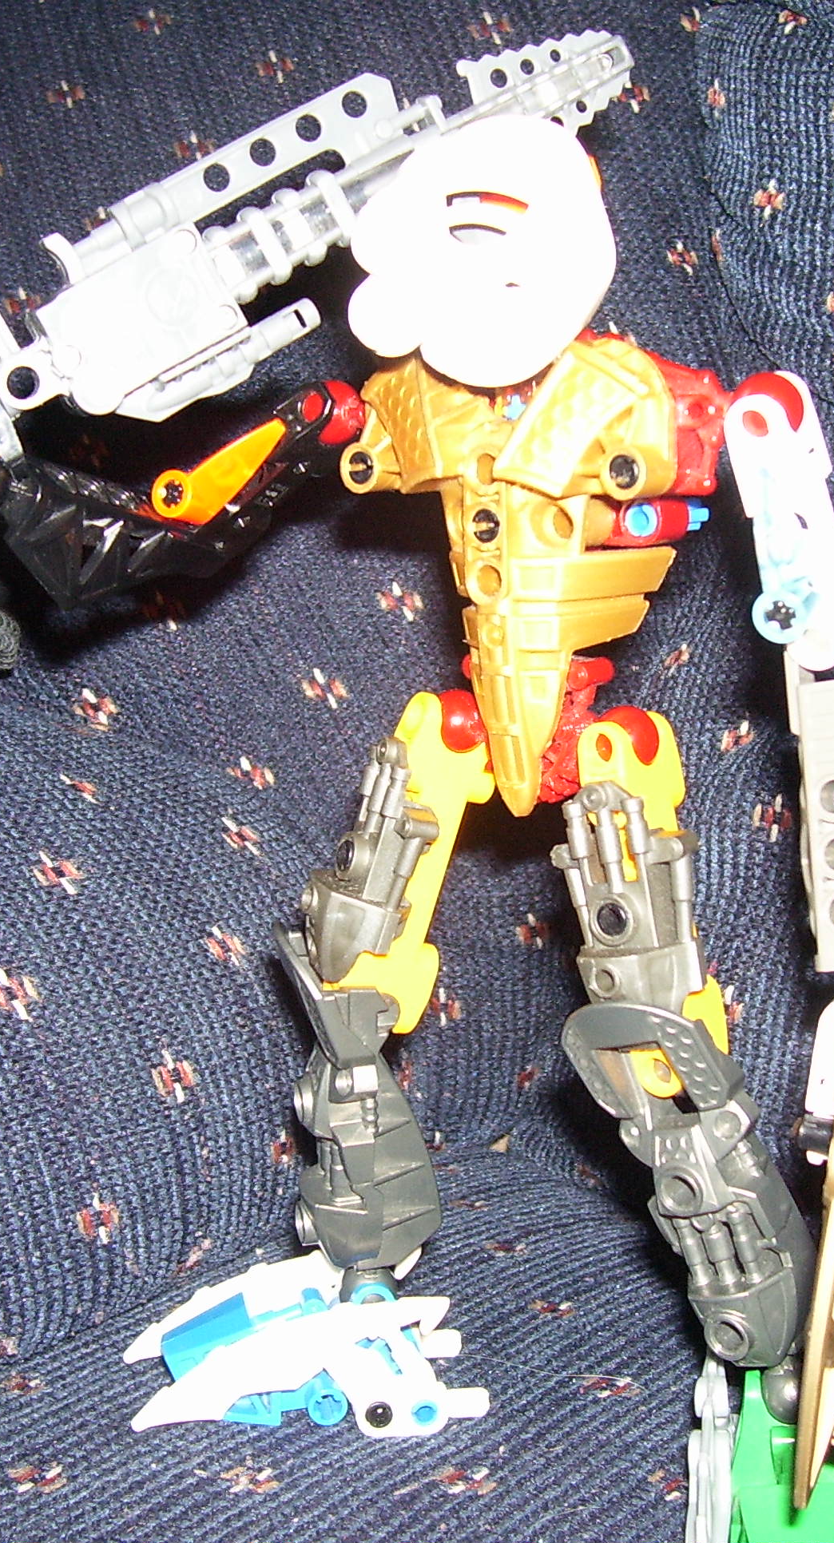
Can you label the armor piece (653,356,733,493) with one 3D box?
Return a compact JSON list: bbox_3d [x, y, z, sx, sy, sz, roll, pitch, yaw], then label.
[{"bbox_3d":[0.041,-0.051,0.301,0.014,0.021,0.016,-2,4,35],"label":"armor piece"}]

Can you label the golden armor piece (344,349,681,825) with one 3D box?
[{"bbox_3d":[0.013,-0.027,0.296,0.051,0.069,0.025,-2,4,35],"label":"golden armor piece"}]

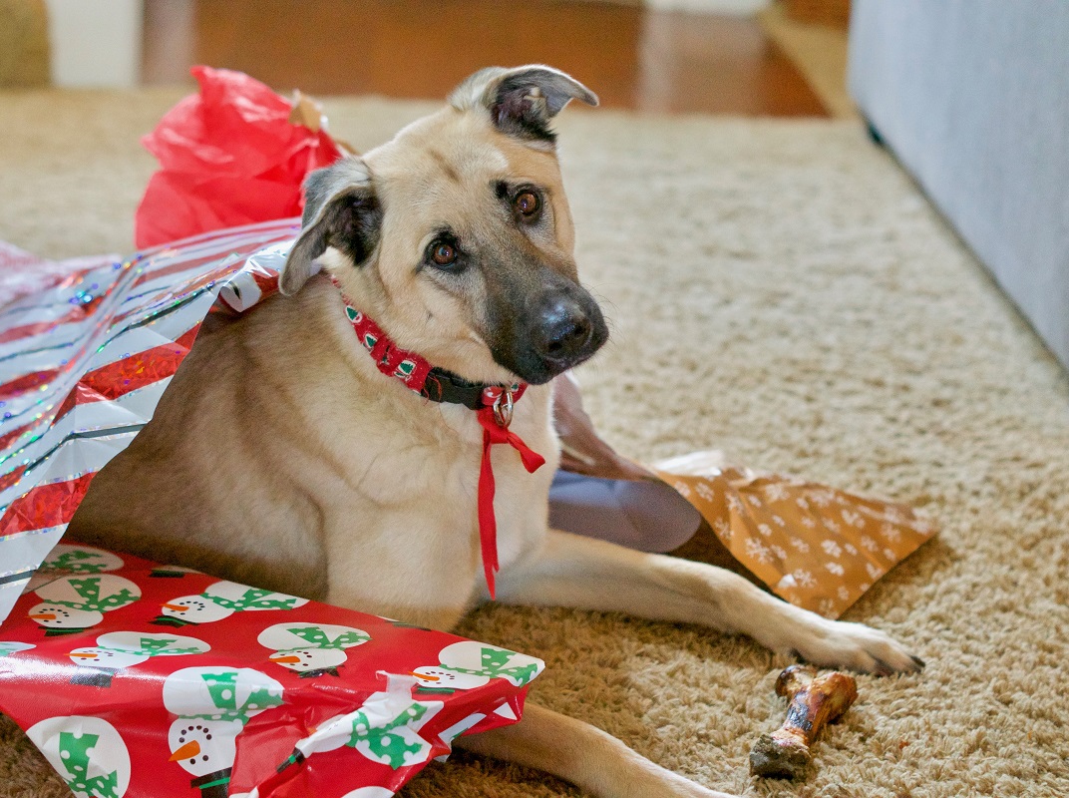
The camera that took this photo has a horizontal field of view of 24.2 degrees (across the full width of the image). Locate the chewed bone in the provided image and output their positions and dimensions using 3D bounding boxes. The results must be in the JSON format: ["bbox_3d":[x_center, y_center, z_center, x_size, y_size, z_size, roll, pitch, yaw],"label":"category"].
[{"bbox_3d":[0.207,0.250,1.933,0.064,0.045,0.138,8,21,14],"label":"chewed bone"}]

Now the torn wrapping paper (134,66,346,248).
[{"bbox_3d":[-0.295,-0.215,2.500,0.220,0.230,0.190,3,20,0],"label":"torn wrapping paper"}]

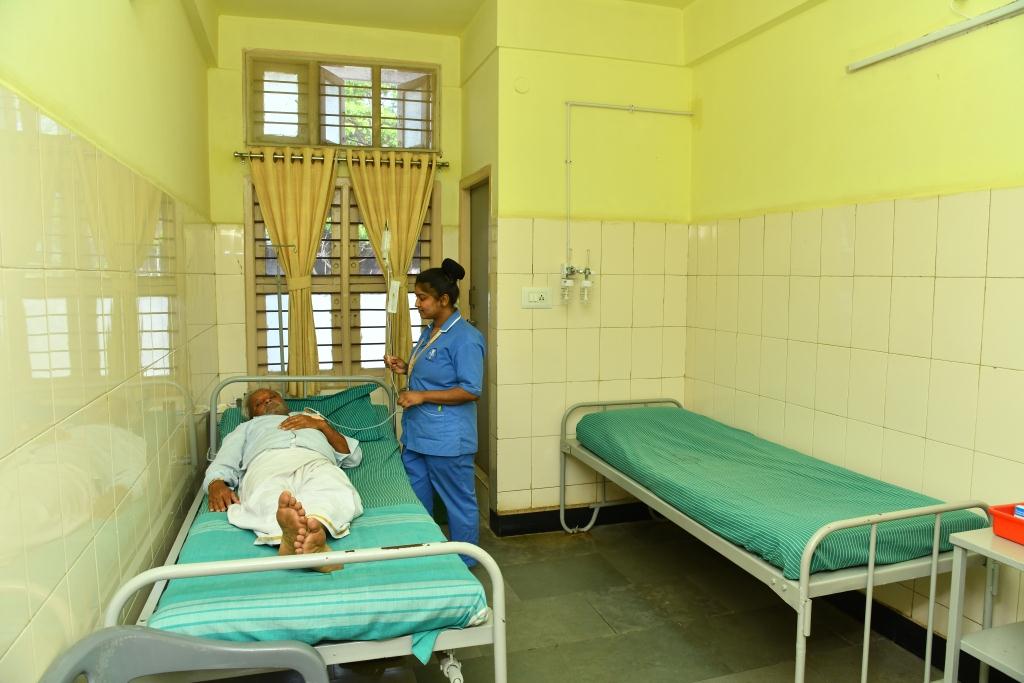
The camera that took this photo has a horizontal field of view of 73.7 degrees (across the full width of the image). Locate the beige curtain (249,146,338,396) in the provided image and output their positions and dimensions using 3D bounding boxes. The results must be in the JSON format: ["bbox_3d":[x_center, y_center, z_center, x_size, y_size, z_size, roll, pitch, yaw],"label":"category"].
[{"bbox_3d":[-1.303,-0.409,4.151,0.503,1.505,0.120,-2,6,-18],"label":"beige curtain"}]

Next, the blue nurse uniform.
[{"bbox_3d":[-0.342,0.469,3.367,0.390,1.260,0.440,-2,6,-18],"label":"blue nurse uniform"}]

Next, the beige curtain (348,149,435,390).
[{"bbox_3d":[-0.743,-0.428,4.333,0.552,1.510,0.120,-2,6,-18],"label":"beige curtain"}]

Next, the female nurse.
[{"bbox_3d":[-0.375,0.358,3.346,0.460,1.525,0.460,-2,6,-18],"label":"female nurse"}]

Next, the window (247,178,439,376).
[{"bbox_3d":[-1.042,-0.377,4.340,1.195,1.295,0.110,-2,6,-18],"label":"window"}]

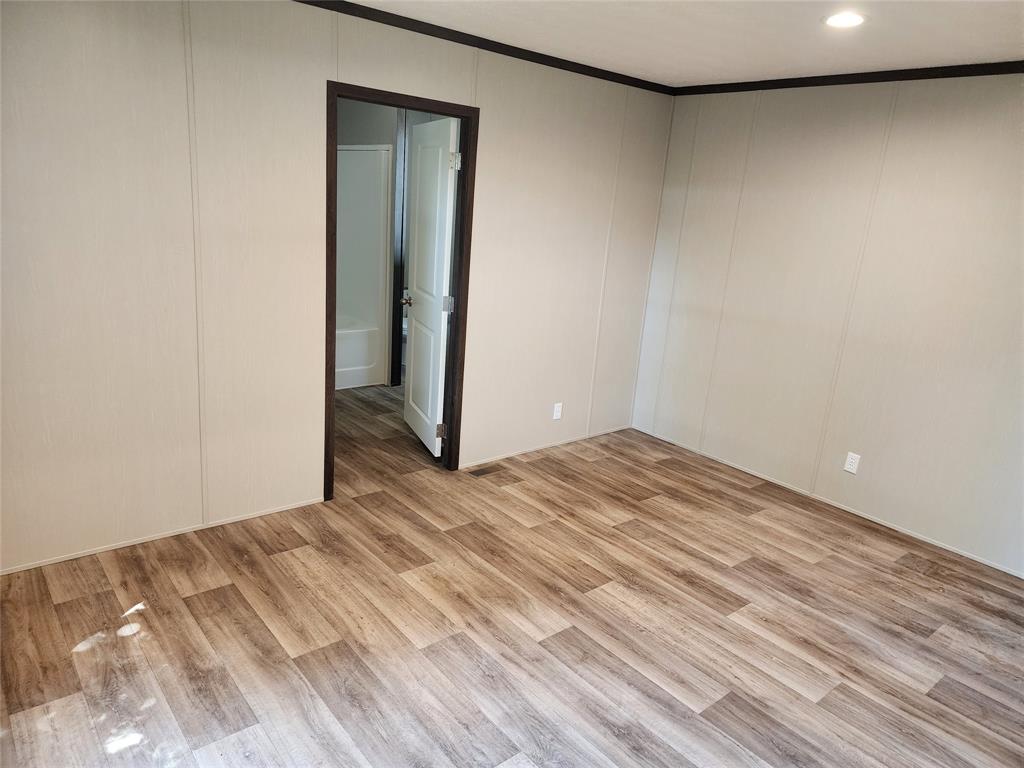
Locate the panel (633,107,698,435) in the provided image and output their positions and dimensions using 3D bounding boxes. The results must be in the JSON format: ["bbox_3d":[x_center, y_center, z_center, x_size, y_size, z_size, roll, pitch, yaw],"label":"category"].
[{"bbox_3d":[1.095,-0.785,4.874,0.025,2.380,0.204,-8,19,-39],"label":"panel"}]

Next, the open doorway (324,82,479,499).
[{"bbox_3d":[-0.621,-0.442,3.709,0.881,2.098,0.130,-8,19,-39],"label":"open doorway"}]

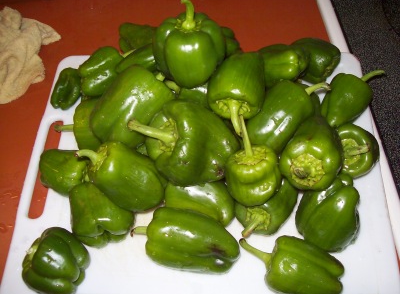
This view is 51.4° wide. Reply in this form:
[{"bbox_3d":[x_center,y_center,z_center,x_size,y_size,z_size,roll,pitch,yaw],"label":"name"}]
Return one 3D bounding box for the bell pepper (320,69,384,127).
[{"bbox_3d":[0.195,-0.070,0.527,0.054,0.051,0.099,39,75,21],"label":"bell pepper"}]

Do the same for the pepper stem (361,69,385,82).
[{"bbox_3d":[0.220,-0.090,0.529,0.030,0.010,0.010,-21,62,5],"label":"pepper stem"}]

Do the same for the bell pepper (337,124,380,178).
[{"bbox_3d":[0.199,0.004,0.528,0.060,0.078,0.058,0,90,30],"label":"bell pepper"}]

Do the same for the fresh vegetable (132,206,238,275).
[{"bbox_3d":[-0.015,0.100,0.453,0.116,0.057,0.062,11,62,9],"label":"fresh vegetable"}]

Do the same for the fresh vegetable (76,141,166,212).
[{"bbox_3d":[-0.094,0.031,0.500,0.110,0.068,0.068,37,64,-15],"label":"fresh vegetable"}]

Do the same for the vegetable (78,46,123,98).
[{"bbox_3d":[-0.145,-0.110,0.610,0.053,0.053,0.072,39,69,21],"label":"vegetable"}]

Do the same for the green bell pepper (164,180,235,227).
[{"bbox_3d":[-0.006,0.061,0.474,0.094,0.057,0.060,20,64,13],"label":"green bell pepper"}]

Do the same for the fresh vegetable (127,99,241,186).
[{"bbox_3d":[-0.022,-0.009,0.482,0.138,0.095,0.095,11,54,-33],"label":"fresh vegetable"}]

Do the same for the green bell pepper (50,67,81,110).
[{"bbox_3d":[-0.193,-0.084,0.598,0.040,0.040,0.062,17,64,11],"label":"green bell pepper"}]

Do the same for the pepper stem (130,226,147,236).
[{"bbox_3d":[-0.071,0.097,0.481,0.020,0.009,0.009,-14,62,-6],"label":"pepper stem"}]

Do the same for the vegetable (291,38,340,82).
[{"bbox_3d":[0.172,-0.126,0.615,0.072,0.058,0.058,43,70,13],"label":"vegetable"}]

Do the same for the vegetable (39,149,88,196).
[{"bbox_3d":[-0.158,0.033,0.497,0.071,0.051,0.051,16,63,12],"label":"vegetable"}]

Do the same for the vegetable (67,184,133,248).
[{"bbox_3d":[-0.113,0.070,0.468,0.066,0.060,0.086,-19,77,-7],"label":"vegetable"}]

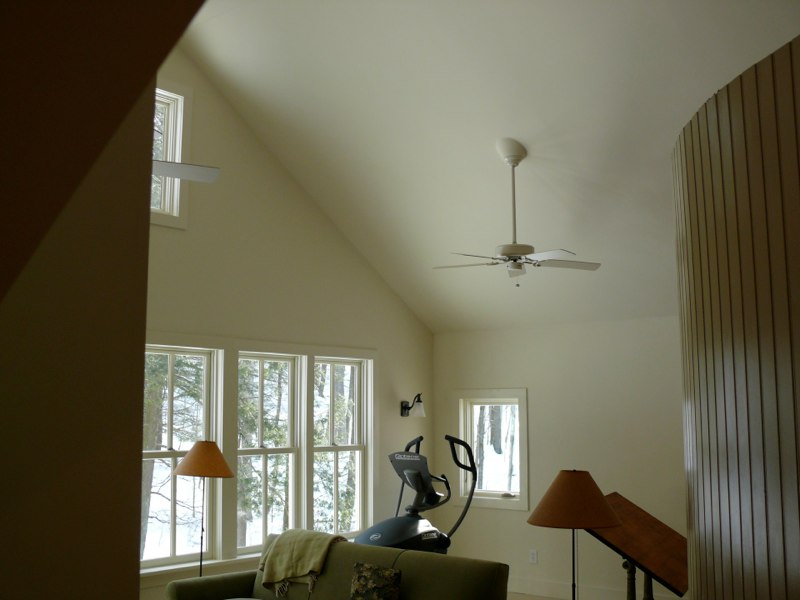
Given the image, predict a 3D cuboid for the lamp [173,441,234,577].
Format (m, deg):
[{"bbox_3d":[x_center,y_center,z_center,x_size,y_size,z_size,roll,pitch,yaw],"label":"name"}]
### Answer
[{"bbox_3d":[-1.299,1.663,5.916,0.405,1.457,0.405,0,-7,0],"label":"lamp"}]

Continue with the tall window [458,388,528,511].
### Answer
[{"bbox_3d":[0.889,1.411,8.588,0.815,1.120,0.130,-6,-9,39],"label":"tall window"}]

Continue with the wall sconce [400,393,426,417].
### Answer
[{"bbox_3d":[0.144,1.006,8.606,0.235,0.225,0.140,-6,-9,39],"label":"wall sconce"}]

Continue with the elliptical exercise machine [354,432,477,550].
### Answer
[{"bbox_3d":[0.201,1.819,7.233,0.760,1.467,1.650,-6,-9,39],"label":"elliptical exercise machine"}]

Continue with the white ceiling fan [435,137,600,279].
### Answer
[{"bbox_3d":[0.829,-0.679,6.614,1.280,1.032,1.250,0,-7,0],"label":"white ceiling fan"}]

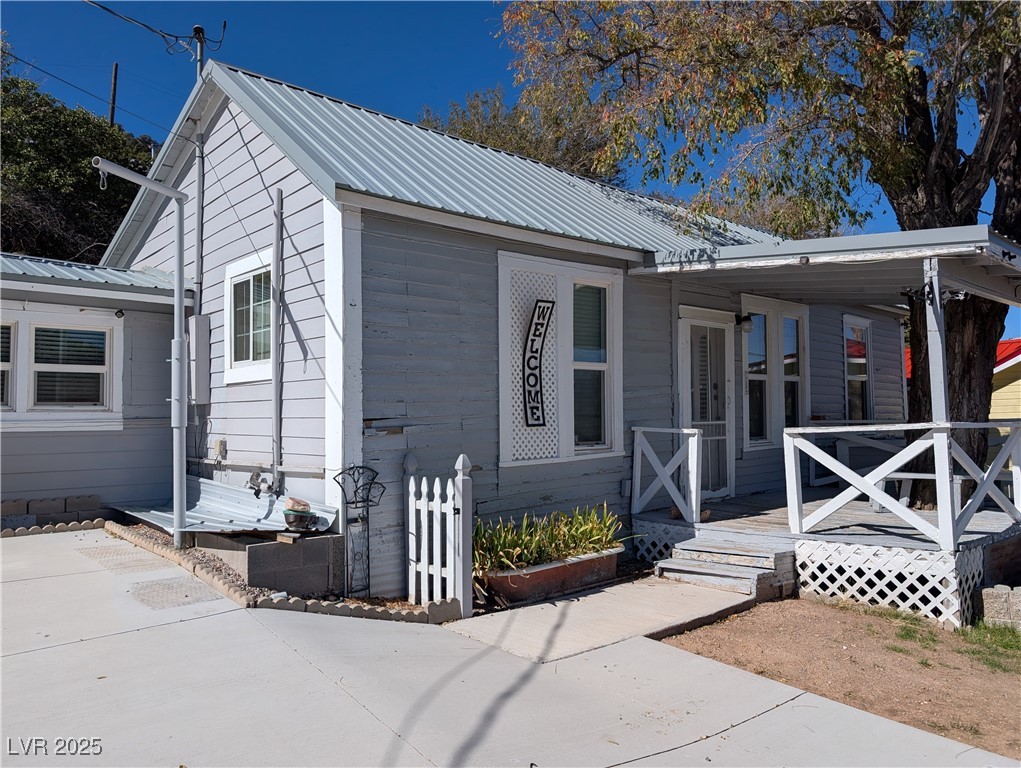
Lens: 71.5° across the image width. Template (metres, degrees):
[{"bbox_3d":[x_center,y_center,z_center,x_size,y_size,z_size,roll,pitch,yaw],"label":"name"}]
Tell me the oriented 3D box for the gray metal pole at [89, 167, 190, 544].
[{"bbox_3d":[-2.930,-0.142,5.674,0.150,3.080,0.945,-1,-2,17],"label":"gray metal pole"}]

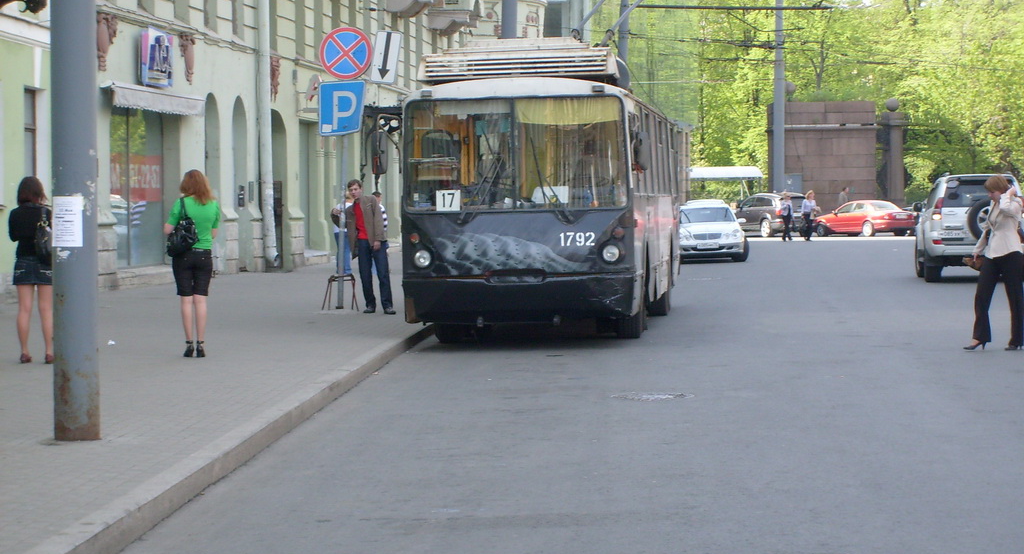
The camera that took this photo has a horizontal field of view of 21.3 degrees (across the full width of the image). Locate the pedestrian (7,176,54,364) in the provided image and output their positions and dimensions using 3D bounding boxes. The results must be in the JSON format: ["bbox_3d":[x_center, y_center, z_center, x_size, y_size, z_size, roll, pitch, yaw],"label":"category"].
[{"bbox_3d":[-4.242,-0.072,24.208,0.490,1.660,0.360,0,2,2],"label":"pedestrian"}]

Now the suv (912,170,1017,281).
[{"bbox_3d":[8.170,-0.881,48.295,1.880,1.880,4.800,0,2,6],"label":"suv"}]

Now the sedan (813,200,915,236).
[{"bbox_3d":[13.665,-2.302,105.178,1.790,1.400,4.670,-1,2,-33],"label":"sedan"}]

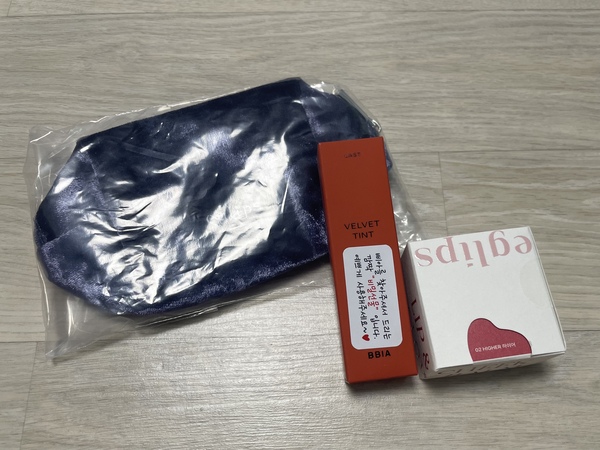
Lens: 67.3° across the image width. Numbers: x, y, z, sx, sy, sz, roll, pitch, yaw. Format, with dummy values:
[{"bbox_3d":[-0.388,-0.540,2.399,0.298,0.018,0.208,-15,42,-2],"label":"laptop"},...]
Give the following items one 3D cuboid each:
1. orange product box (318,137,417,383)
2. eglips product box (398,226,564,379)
[{"bbox_3d":[0.024,0.012,0.170,0.024,0.022,0.084,-7,83,0],"label":"orange product box"},{"bbox_3d":[0.068,0.030,0.175,0.048,0.017,0.049,-7,72,-3],"label":"eglips product box"}]

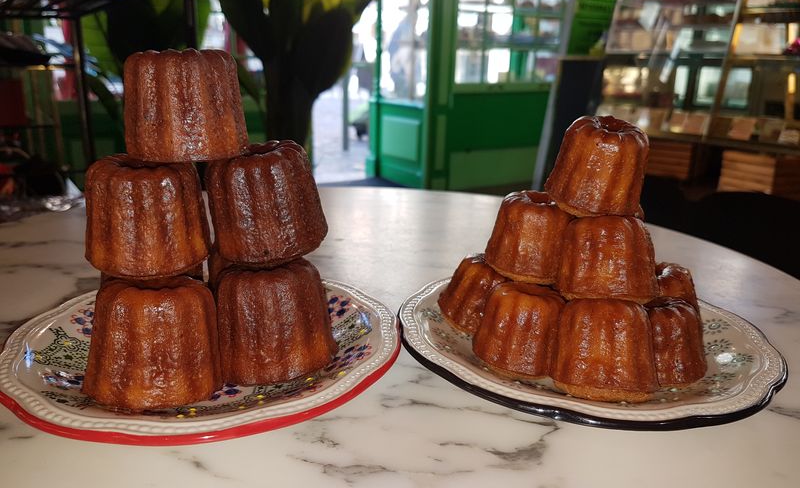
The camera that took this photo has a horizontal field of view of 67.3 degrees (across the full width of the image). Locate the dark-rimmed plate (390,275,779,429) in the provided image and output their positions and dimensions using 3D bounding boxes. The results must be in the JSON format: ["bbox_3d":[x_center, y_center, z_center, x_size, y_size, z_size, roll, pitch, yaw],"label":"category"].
[{"bbox_3d":[0.099,0.054,0.337,0.198,0.022,0.198,1,16,0],"label":"dark-rimmed plate"}]

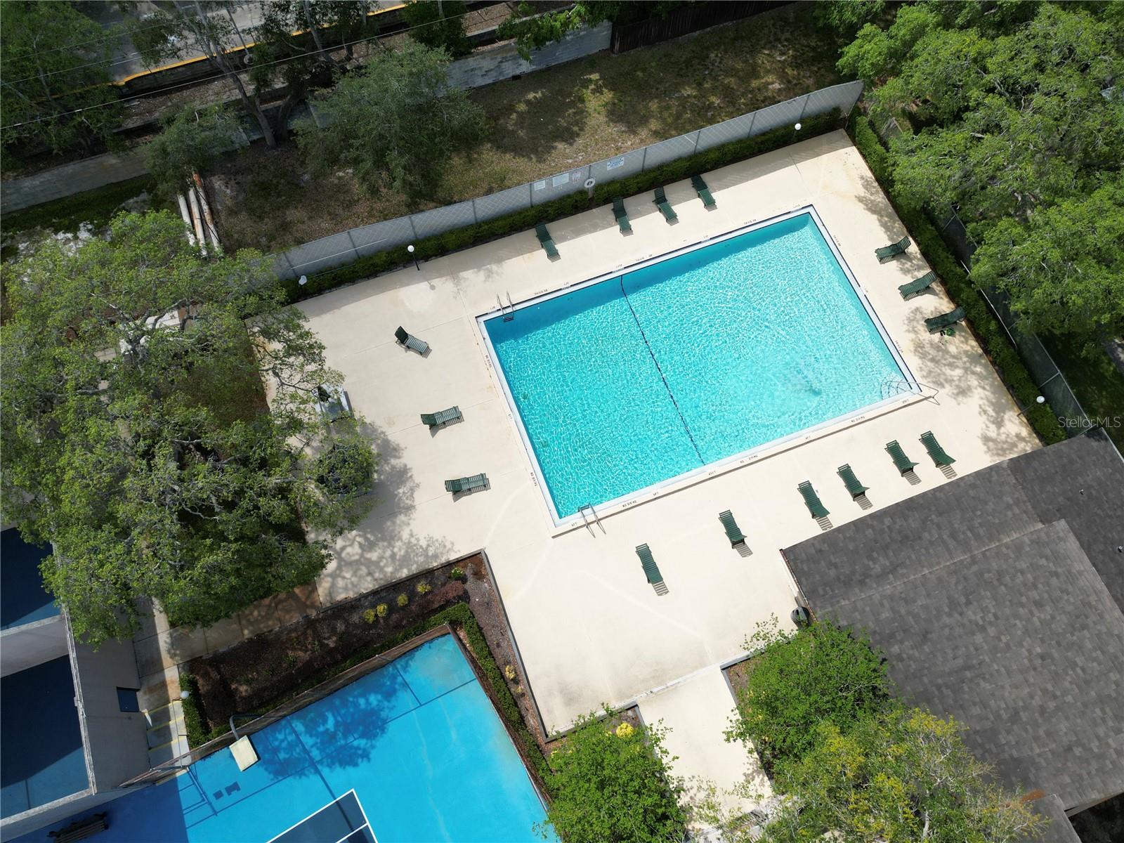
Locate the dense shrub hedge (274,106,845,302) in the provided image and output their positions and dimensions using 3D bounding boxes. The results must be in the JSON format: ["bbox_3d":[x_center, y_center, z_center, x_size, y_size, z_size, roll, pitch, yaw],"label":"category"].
[{"bbox_3d":[0.472,-11.338,40.540,31.500,1.150,0.800,-20,70,-7],"label":"dense shrub hedge"}]

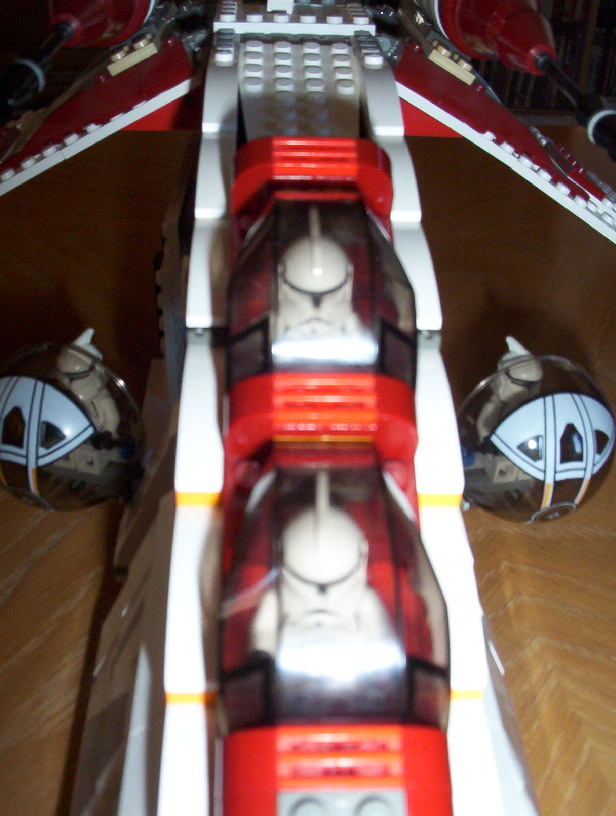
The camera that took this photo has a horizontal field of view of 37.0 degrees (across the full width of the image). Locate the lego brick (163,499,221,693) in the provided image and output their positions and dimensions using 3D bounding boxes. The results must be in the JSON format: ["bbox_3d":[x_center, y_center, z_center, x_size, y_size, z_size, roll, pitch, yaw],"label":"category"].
[{"bbox_3d":[-0.017,0.029,0.145,0.008,0.010,0.032,0,32,-3],"label":"lego brick"}]

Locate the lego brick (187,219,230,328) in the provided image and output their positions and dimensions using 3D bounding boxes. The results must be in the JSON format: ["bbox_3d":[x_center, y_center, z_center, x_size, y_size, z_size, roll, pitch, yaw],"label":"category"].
[{"bbox_3d":[-0.019,-0.027,0.184,0.008,0.010,0.032,0,32,-3],"label":"lego brick"}]

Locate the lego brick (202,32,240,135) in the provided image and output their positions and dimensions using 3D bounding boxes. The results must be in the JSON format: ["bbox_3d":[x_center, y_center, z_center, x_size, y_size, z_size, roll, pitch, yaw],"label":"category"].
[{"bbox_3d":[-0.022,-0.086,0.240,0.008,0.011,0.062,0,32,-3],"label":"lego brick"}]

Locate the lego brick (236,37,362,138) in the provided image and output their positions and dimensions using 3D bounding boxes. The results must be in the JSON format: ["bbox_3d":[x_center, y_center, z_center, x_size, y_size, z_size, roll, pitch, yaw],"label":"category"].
[{"bbox_3d":[-0.002,-0.081,0.240,0.032,0.005,0.059,0,44,-3],"label":"lego brick"}]

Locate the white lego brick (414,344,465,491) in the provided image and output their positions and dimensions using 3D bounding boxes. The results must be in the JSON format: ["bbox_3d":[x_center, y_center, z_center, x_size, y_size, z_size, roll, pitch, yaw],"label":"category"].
[{"bbox_3d":[0.022,0.001,0.166,0.008,0.010,0.032,0,32,-3],"label":"white lego brick"}]

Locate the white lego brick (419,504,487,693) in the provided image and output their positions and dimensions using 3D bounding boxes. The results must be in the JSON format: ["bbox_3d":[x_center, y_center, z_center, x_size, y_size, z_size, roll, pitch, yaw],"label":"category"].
[{"bbox_3d":[0.022,0.029,0.147,0.008,0.010,0.032,0,32,-3],"label":"white lego brick"}]

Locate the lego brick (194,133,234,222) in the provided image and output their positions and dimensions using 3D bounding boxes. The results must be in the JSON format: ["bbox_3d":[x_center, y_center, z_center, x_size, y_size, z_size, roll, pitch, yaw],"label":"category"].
[{"bbox_3d":[-0.020,-0.053,0.206,0.008,0.010,0.032,0,32,-3],"label":"lego brick"}]

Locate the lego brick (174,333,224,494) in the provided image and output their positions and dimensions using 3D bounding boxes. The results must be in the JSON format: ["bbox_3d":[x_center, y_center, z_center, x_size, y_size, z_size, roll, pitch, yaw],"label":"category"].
[{"bbox_3d":[-0.018,0.001,0.164,0.008,0.010,0.032,0,32,-3],"label":"lego brick"}]

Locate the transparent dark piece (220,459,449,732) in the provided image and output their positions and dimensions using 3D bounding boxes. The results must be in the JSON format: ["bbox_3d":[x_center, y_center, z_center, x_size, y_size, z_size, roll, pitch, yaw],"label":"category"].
[{"bbox_3d":[0.003,0.026,0.133,0.032,0.021,0.044,0,32,-3],"label":"transparent dark piece"}]

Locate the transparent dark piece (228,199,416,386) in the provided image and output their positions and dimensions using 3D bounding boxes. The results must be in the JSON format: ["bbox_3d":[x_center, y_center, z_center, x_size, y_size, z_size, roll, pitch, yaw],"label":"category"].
[{"bbox_3d":[0.002,-0.021,0.161,0.032,0.019,0.044,0,32,-3],"label":"transparent dark piece"}]

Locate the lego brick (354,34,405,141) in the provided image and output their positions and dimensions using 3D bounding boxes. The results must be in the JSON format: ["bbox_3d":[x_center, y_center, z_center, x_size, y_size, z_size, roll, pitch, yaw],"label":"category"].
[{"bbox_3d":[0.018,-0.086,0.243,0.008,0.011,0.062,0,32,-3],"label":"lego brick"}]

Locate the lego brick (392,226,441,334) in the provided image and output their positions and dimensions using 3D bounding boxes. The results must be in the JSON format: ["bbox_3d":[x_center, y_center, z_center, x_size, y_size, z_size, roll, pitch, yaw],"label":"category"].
[{"bbox_3d":[0.021,-0.027,0.186,0.008,0.010,0.032,0,32,-3],"label":"lego brick"}]

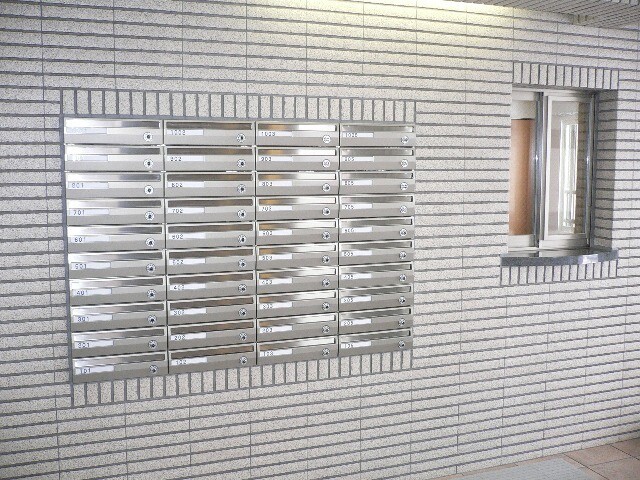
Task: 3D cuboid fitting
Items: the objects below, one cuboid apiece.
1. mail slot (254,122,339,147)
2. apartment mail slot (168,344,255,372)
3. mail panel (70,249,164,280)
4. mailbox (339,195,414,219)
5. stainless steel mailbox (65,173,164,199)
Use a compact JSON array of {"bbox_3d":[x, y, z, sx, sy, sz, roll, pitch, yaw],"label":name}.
[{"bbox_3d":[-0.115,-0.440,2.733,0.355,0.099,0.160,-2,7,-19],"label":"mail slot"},{"bbox_3d":[-0.445,0.476,2.671,0.356,0.099,0.100,-2,7,-20],"label":"apartment mail slot"},{"bbox_3d":[-0.797,0.086,2.562,0.355,0.099,0.160,-2,7,-19],"label":"mail panel"},{"bbox_3d":[0.223,-0.151,2.845,0.352,0.098,0.150,-2,7,-20],"label":"mailbox"},{"bbox_3d":[-0.782,-0.209,2.474,0.356,0.099,0.100,-2,7,-20],"label":"stainless steel mailbox"}]

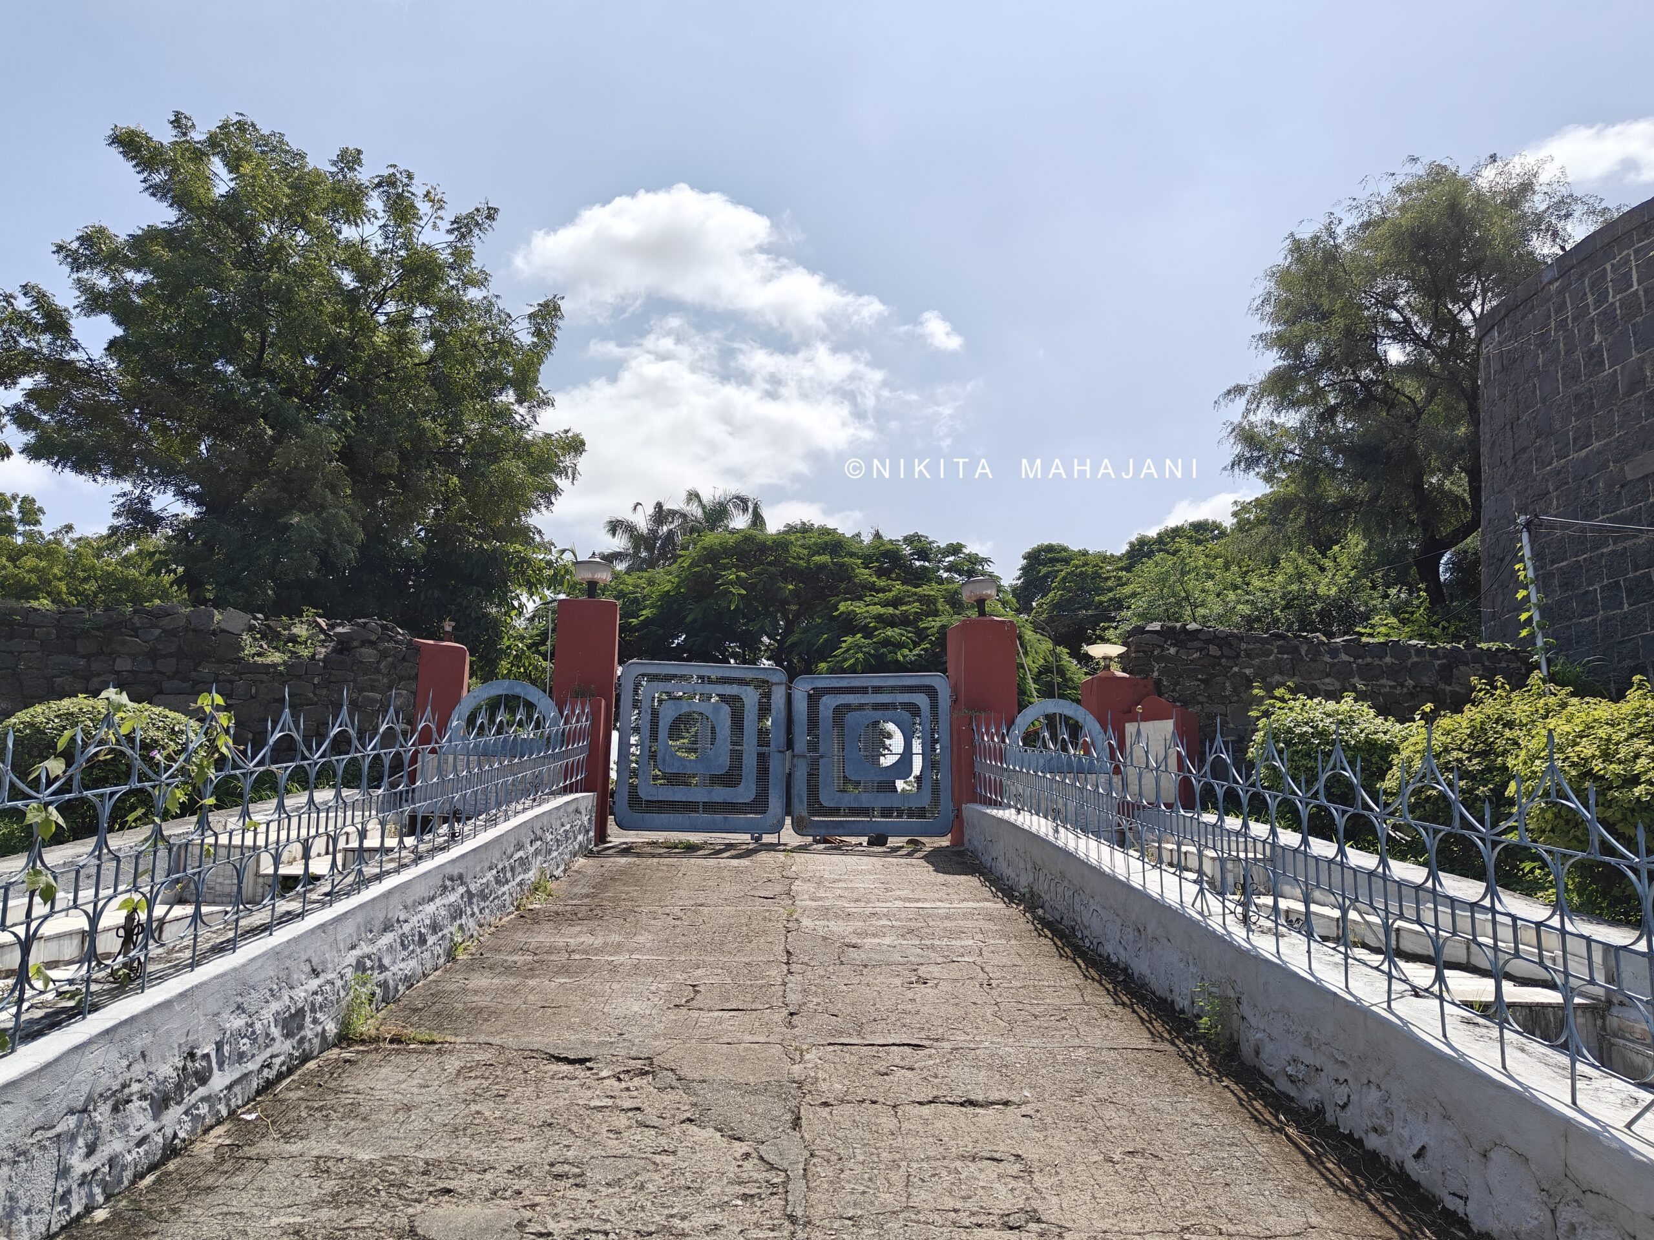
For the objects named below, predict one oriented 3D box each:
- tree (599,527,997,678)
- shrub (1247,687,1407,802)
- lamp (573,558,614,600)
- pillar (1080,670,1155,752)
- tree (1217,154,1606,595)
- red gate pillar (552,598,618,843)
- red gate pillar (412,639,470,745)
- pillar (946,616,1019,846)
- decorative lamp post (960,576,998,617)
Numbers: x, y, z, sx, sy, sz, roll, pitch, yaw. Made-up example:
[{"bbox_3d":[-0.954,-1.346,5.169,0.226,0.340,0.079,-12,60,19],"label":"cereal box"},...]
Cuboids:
[{"bbox_3d":[-0.557,1.024,23.000,7.800,6.000,7.200,2,-9,-7],"label":"tree"},{"bbox_3d":[4.323,1.199,9.900,1.320,1.180,1.300,2,-9,-7],"label":"shrub"},{"bbox_3d":[-2.525,-0.468,12.400,0.400,0.500,0.400,2,-9,-11],"label":"lamp"},{"bbox_3d":[3.254,1.502,13.105,0.640,1.692,0.620,2,-9,-7],"label":"pillar"},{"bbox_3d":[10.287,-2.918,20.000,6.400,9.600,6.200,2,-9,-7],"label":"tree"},{"bbox_3d":[-2.602,1.107,12.436,0.620,2.573,0.680,2,-9,-7],"label":"red gate pillar"},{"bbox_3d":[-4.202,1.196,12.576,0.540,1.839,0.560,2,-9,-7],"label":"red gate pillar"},{"bbox_3d":[1.765,1.284,13.036,0.610,2.511,0.680,2,-9,-7],"label":"pillar"},{"bbox_3d":[1.751,-0.261,13.227,0.390,0.450,0.390,2,-9,-7],"label":"decorative lamp post"}]

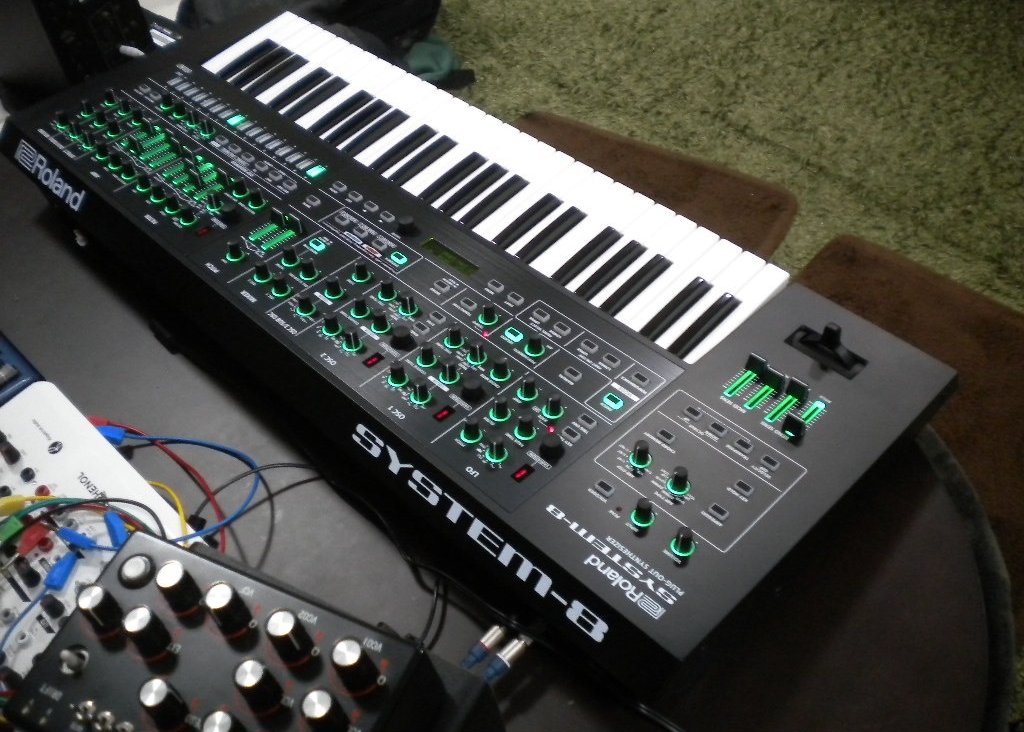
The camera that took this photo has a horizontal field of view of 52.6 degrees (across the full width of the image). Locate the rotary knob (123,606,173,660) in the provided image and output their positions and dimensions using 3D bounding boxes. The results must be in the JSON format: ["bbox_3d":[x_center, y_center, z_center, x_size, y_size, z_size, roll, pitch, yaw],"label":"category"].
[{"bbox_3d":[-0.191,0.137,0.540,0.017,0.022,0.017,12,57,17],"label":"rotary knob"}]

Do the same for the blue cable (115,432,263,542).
[{"bbox_3d":[-0.245,0.073,0.794,0.082,0.034,0.149,-31,53,-15],"label":"blue cable"}]

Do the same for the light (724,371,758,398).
[{"bbox_3d":[0.170,0.012,0.763,0.007,0.003,0.036,35,54,30],"label":"light"}]

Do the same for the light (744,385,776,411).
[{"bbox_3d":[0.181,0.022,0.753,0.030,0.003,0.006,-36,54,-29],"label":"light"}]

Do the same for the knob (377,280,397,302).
[{"bbox_3d":[-0.101,-0.062,0.840,0.015,0.015,0.015,-1,45,1],"label":"knob"}]

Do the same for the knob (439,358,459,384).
[{"bbox_3d":[-0.048,0.003,0.785,0.015,0.017,0.015,-1,45,1],"label":"knob"}]

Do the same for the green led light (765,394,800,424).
[{"bbox_3d":[0.199,0.030,0.760,0.007,0.003,0.035,35,55,31],"label":"green led light"}]

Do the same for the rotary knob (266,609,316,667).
[{"bbox_3d":[-0.139,0.165,0.641,0.018,0.025,0.018,17,56,21],"label":"rotary knob"}]

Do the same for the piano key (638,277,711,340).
[{"bbox_3d":[0.130,-0.046,0.815,0.011,0.012,0.080,35,64,31],"label":"piano key"}]

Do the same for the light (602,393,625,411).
[{"bbox_3d":[0.073,0.026,0.752,0.008,0.004,0.013,-36,54,-29],"label":"light"}]

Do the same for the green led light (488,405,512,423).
[{"bbox_3d":[-0.008,0.034,0.742,0.016,0.003,0.016,0,45,0],"label":"green led light"}]

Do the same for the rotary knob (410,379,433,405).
[{"bbox_3d":[-0.067,0.018,0.755,0.015,0.015,0.015,-1,45,1],"label":"rotary knob"}]

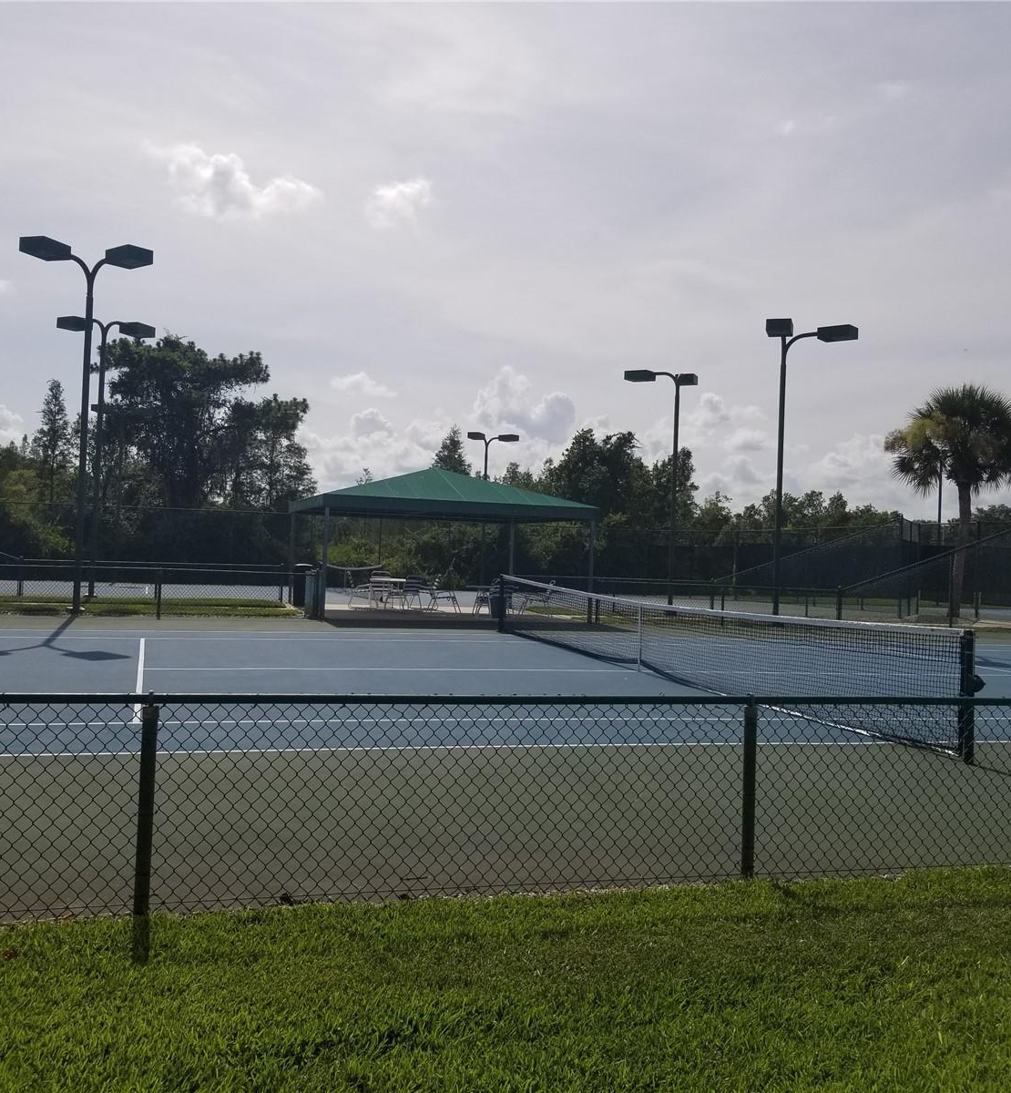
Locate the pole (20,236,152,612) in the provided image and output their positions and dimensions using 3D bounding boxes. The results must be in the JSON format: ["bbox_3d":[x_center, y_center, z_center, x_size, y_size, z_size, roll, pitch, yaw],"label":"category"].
[{"bbox_3d":[-8.530,-2.281,22.100,2.400,7.250,1.500,2,0,-17],"label":"pole"}]

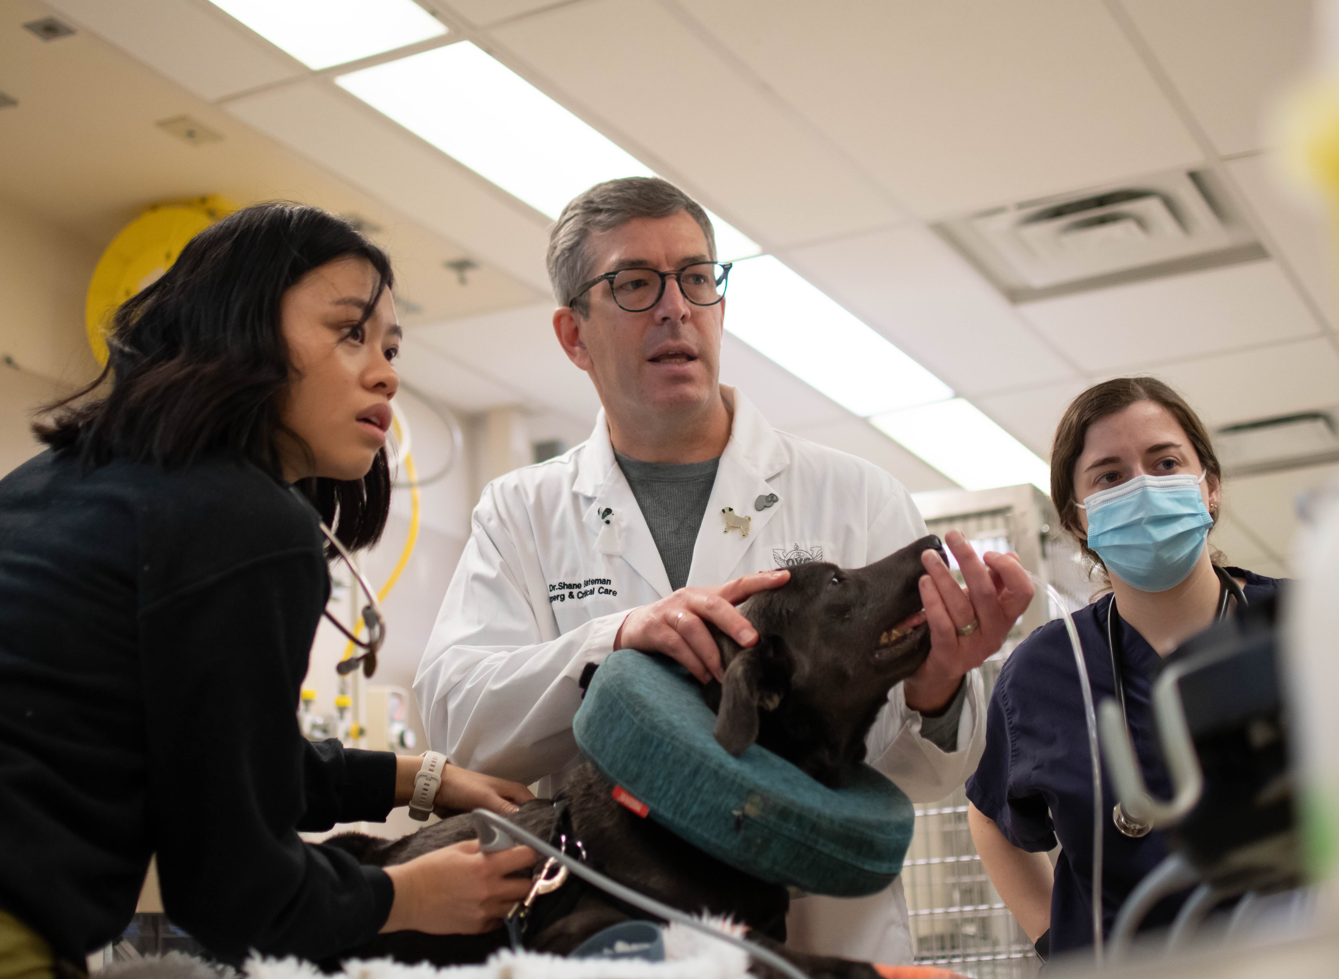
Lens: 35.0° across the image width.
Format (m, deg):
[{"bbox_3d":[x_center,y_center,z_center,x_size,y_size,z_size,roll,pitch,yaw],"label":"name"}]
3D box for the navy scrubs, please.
[{"bbox_3d":[0.562,0.417,2.248,0.480,0.660,0.280,-9,-15,24],"label":"navy scrubs"}]

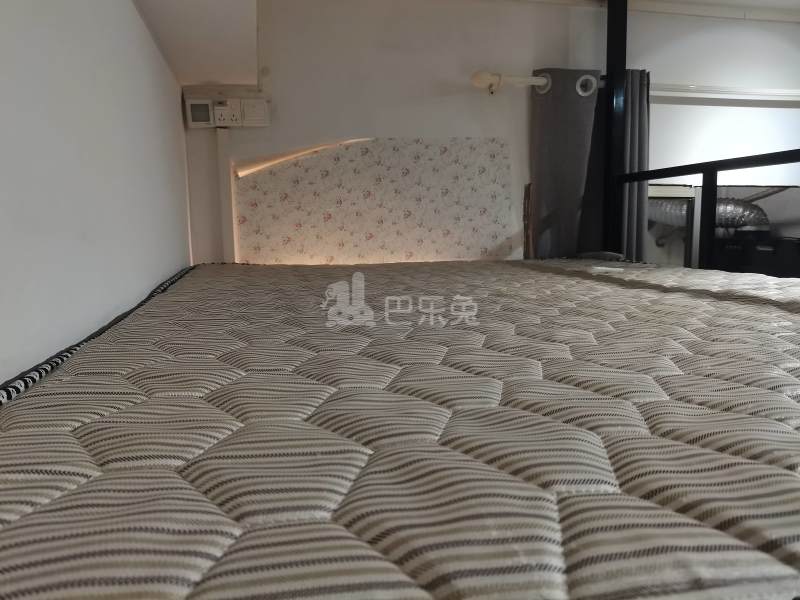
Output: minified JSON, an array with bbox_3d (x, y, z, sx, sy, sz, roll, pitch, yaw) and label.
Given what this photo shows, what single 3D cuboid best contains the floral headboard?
[{"bbox_3d":[-0.061,-0.324,1.974,0.939,0.428,0.050,-3,7,-13],"label":"floral headboard"}]

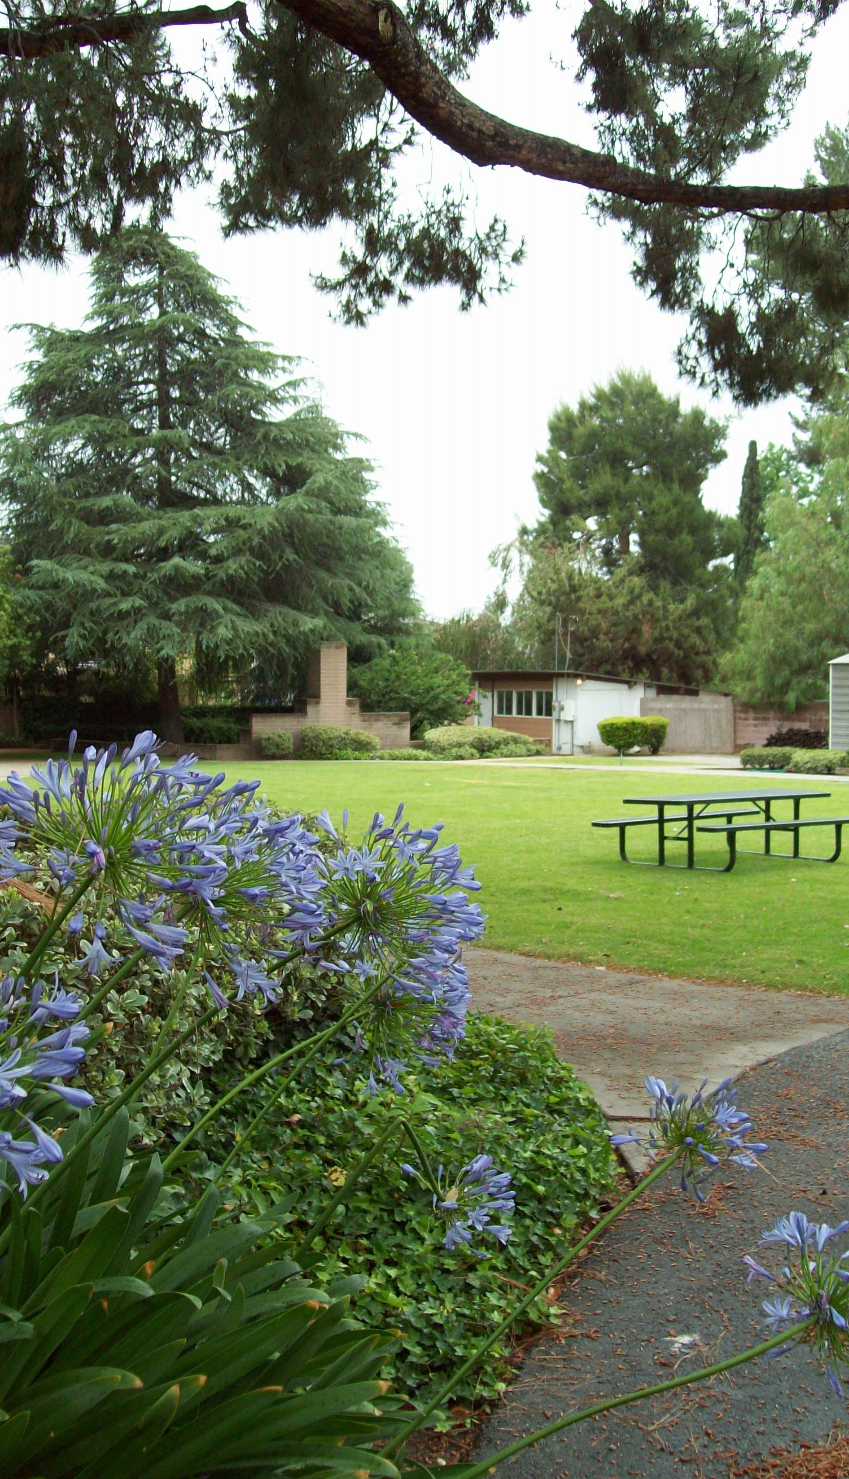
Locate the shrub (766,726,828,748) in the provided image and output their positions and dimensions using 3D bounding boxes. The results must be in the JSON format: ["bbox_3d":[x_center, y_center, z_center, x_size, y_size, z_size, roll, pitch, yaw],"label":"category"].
[{"bbox_3d":[11.408,0.035,46.800,2.200,0.949,1.300,1,2,14],"label":"shrub"}]

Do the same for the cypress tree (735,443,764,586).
[{"bbox_3d":[14.354,-6.629,68.000,1.700,13.253,1.700,0,2,12],"label":"cypress tree"}]

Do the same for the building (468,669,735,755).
[{"bbox_3d":[5.837,-0.903,51.879,6.156,2.642,6.771,0,2,-27],"label":"building"}]

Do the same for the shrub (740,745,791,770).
[{"bbox_3d":[8.813,0.477,39.700,1.350,0.596,1.100,1,2,13],"label":"shrub"}]

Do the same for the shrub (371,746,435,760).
[{"bbox_3d":[-0.607,0.379,43.795,1.777,0.397,0.900,0,1,-1],"label":"shrub"}]

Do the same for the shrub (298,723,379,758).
[{"bbox_3d":[-2.658,0.045,47.500,2.450,1.053,1.700,0,2,0],"label":"shrub"}]

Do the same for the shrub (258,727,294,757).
[{"bbox_3d":[-4.302,0.107,44.589,1.072,0.850,1.000,0,1,-6],"label":"shrub"}]

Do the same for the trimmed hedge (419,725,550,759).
[{"bbox_3d":[1.826,0.062,47.200,3.700,1.011,2.000,0,2,0],"label":"trimmed hedge"}]

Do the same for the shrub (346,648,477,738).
[{"bbox_3d":[-0.357,-1.352,50.000,4.100,3.418,3.800,0,2,0],"label":"shrub"}]

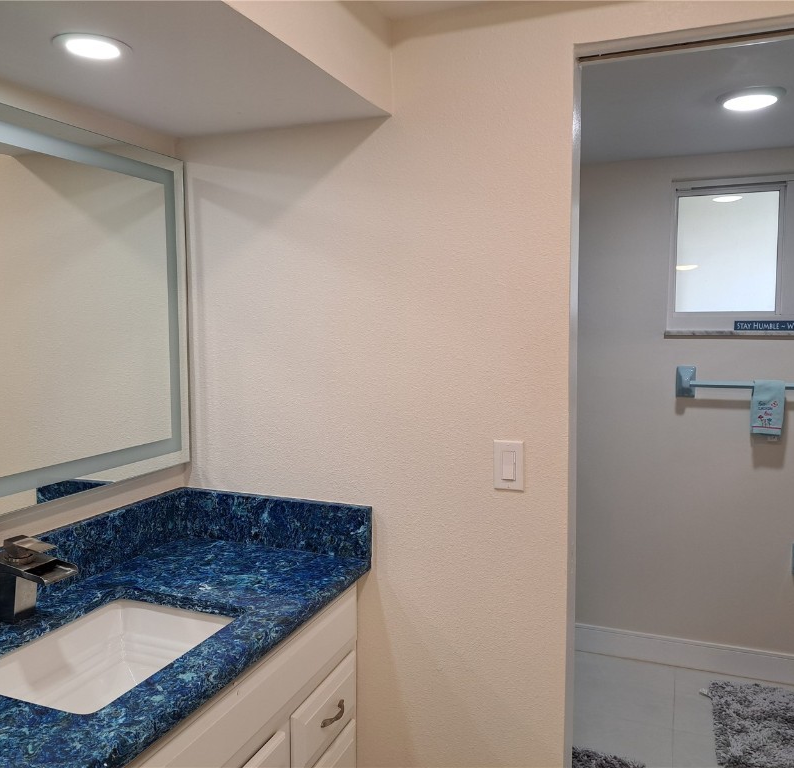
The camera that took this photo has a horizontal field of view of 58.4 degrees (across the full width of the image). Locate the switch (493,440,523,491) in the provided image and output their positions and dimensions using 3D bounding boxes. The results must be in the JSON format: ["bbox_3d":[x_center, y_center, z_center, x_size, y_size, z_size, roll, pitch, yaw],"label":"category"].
[{"bbox_3d":[0.257,0.189,1.641,0.071,0.114,0.010,2,5,22],"label":"switch"}]

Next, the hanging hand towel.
[{"bbox_3d":[1.446,0.100,2.771,0.112,0.220,0.050,2,5,22],"label":"hanging hand towel"}]

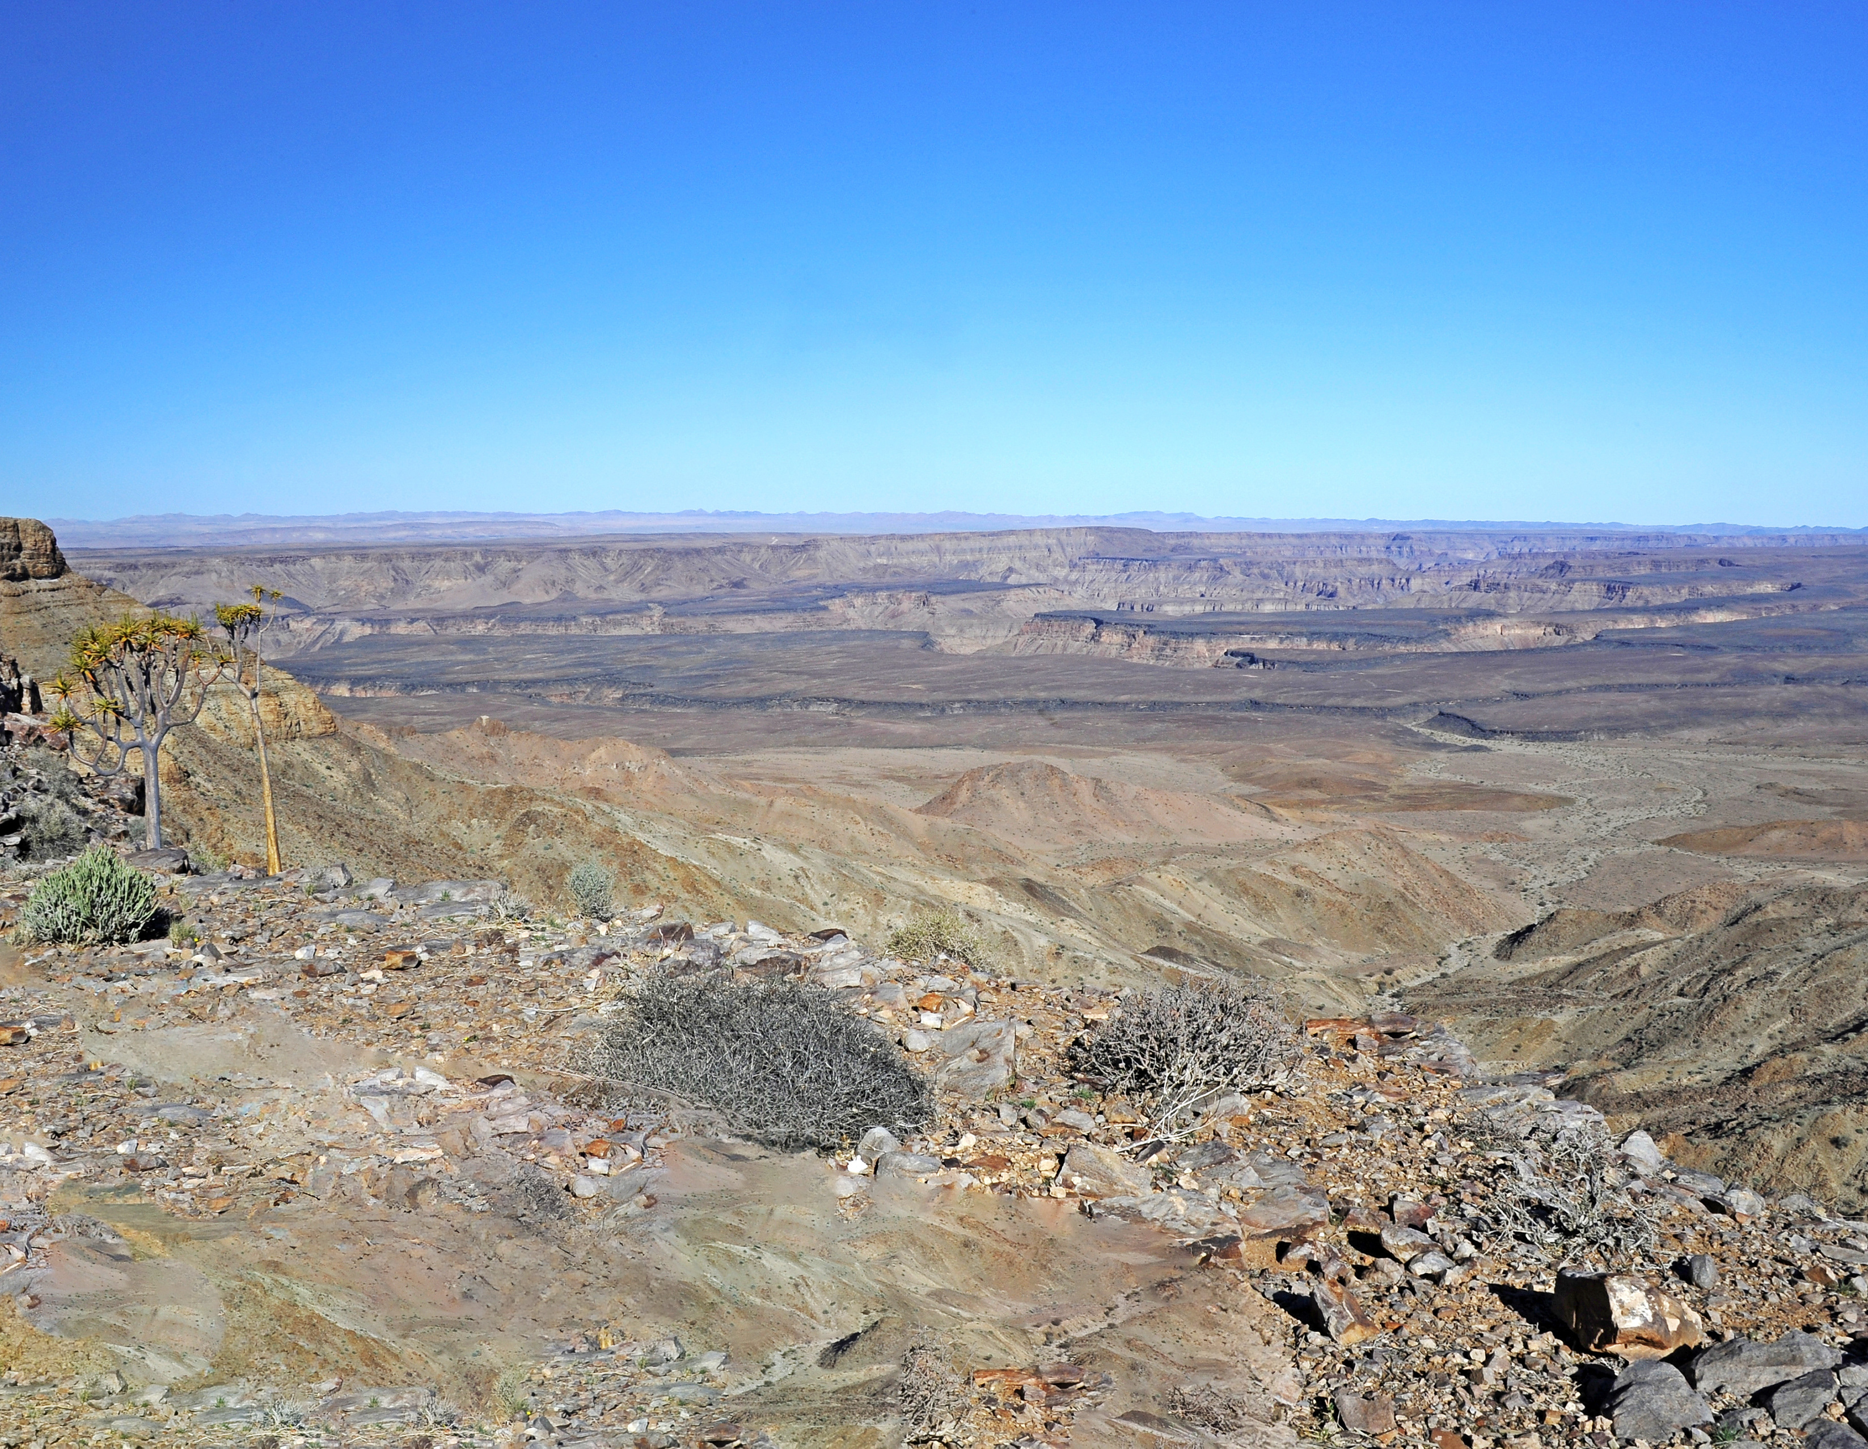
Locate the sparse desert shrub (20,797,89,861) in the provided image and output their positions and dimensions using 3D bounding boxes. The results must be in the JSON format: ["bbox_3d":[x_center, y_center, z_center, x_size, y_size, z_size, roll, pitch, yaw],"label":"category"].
[{"bbox_3d":[-11.688,1.365,22.500,0.824,0.757,0.742,-3,8,-28],"label":"sparse desert shrub"}]

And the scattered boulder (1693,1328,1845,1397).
[{"bbox_3d":[2.069,1.574,4.200,0.338,0.103,0.186,4,8,27],"label":"scattered boulder"}]

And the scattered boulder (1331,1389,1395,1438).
[{"bbox_3d":[0.979,1.560,3.850,0.139,0.074,0.111,2,7,15],"label":"scattered boulder"}]

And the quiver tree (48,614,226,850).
[{"bbox_3d":[-11.968,0.058,25.500,2.438,3.359,2.194,-3,8,-25],"label":"quiver tree"}]

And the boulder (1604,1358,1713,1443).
[{"bbox_3d":[1.692,1.571,3.950,0.234,0.139,0.175,3,7,24],"label":"boulder"}]

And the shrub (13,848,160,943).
[{"bbox_3d":[-7.247,1.446,14.500,1.109,0.723,0.998,-3,8,-27],"label":"shrub"}]

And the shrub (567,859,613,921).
[{"bbox_3d":[-3.045,1.454,15.000,0.399,0.482,0.379,-1,7,-12],"label":"shrub"}]

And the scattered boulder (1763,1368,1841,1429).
[{"bbox_3d":[2.052,1.587,4.000,0.165,0.103,0.132,4,8,28],"label":"scattered boulder"}]

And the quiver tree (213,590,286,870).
[{"bbox_3d":[-9.514,0.073,23.500,0.889,3.921,0.800,-3,7,-22],"label":"quiver tree"}]

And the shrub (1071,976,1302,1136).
[{"bbox_3d":[1.121,1.456,7.600,1.043,0.539,0.887,1,7,9],"label":"shrub"}]

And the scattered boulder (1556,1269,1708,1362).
[{"bbox_3d":[1.762,1.488,4.300,0.352,0.159,0.229,3,7,23],"label":"scattered boulder"}]

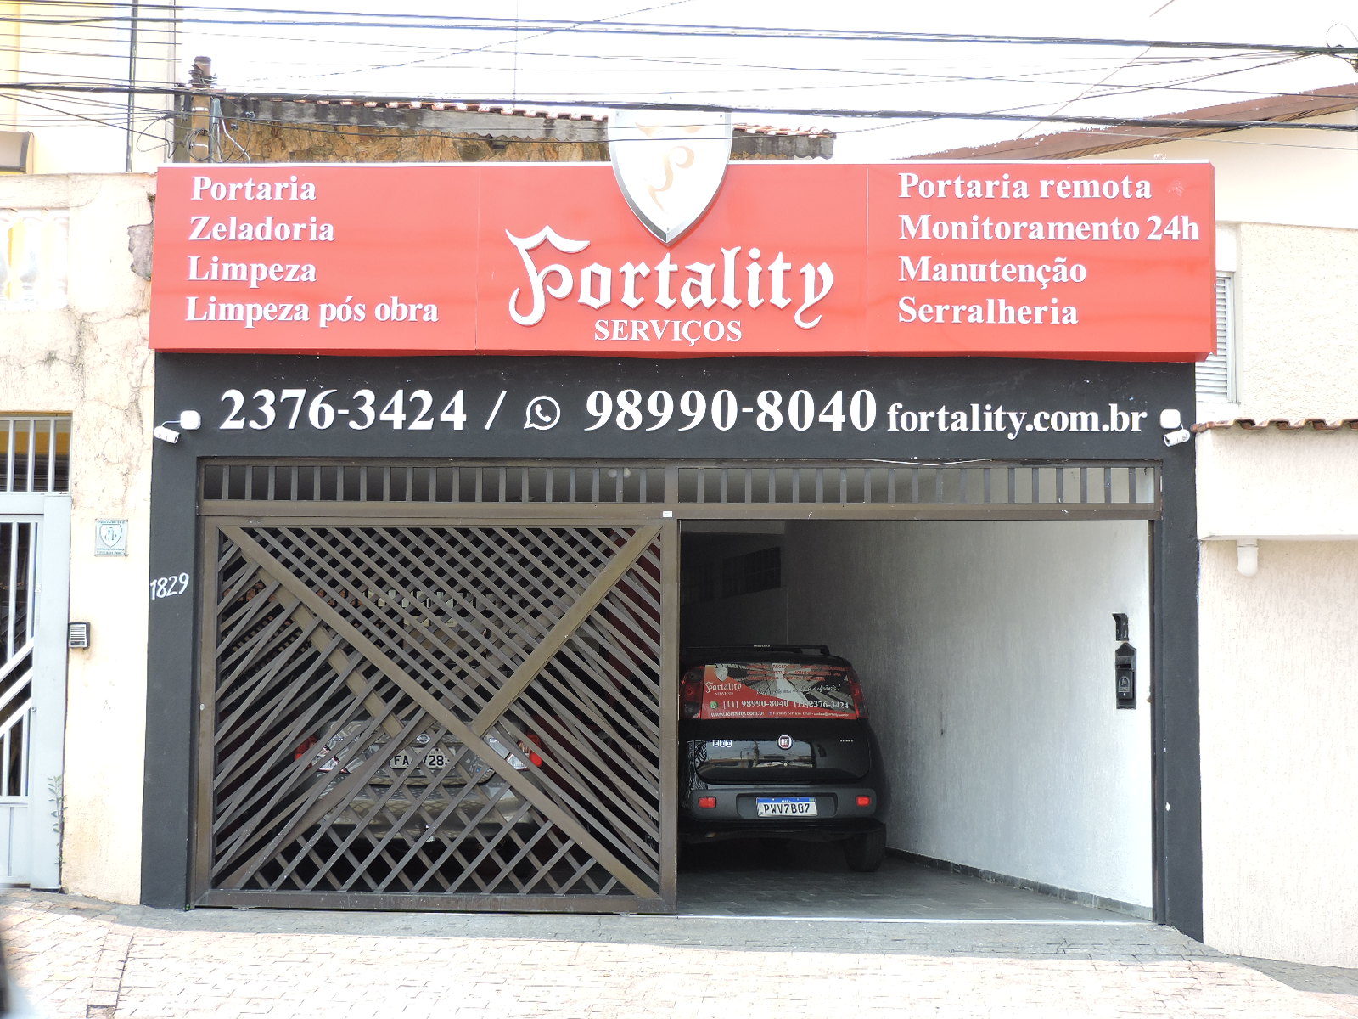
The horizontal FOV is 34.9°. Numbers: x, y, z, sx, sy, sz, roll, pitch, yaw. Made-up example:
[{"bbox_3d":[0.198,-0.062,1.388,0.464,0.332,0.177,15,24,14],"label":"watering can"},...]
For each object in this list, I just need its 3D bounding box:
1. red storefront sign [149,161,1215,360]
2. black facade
[{"bbox_3d":[-0.010,-1.360,11.824,5.734,1.040,0.270,0,-5,3],"label":"red storefront sign"},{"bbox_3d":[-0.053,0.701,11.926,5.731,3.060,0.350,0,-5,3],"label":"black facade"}]

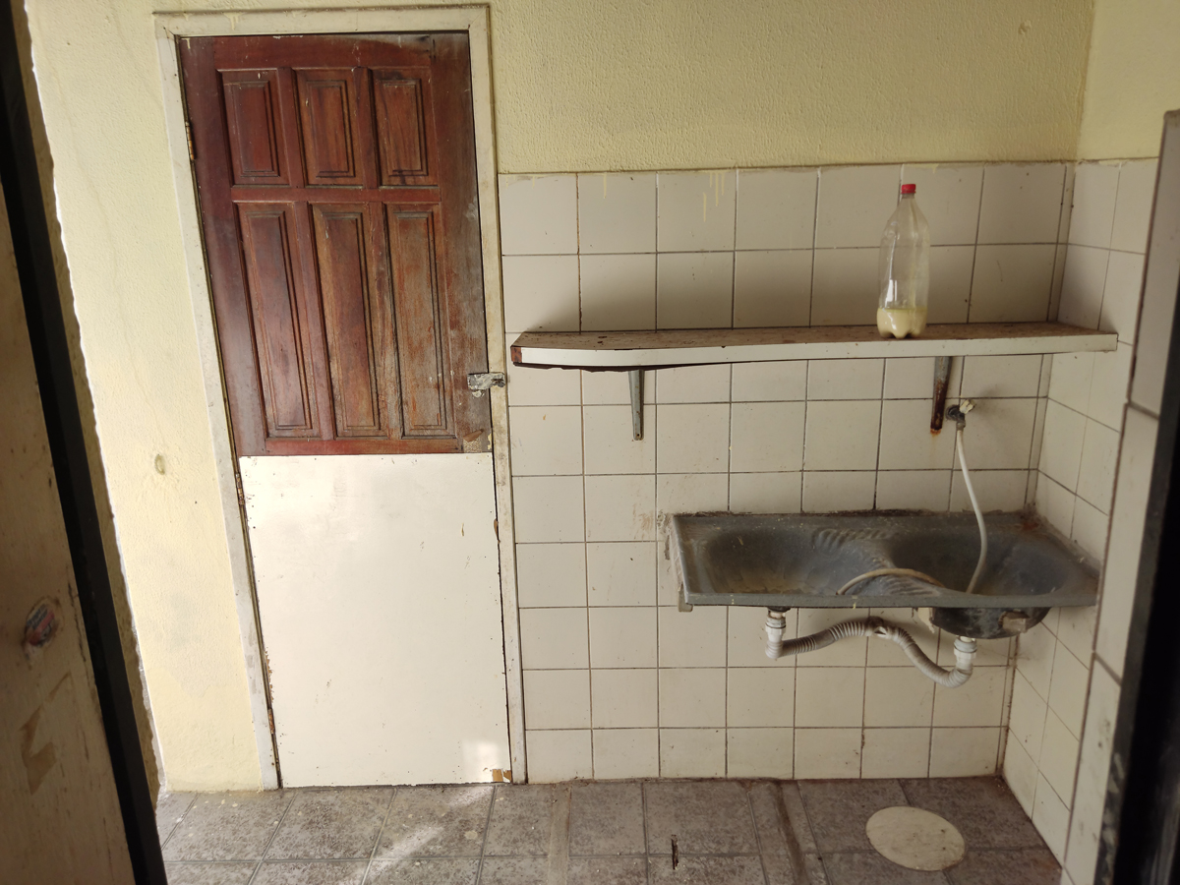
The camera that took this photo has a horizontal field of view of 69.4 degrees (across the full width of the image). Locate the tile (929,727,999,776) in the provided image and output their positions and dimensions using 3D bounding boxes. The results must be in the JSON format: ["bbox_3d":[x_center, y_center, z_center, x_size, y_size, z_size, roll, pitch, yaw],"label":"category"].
[{"bbox_3d":[1.106,0.917,2.529,0.198,0.171,0.010,-1,15,2],"label":"tile"}]

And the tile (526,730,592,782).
[{"bbox_3d":[-0.093,0.941,2.589,0.200,0.175,0.010,-1,15,2],"label":"tile"}]

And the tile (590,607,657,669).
[{"bbox_3d":[0.097,0.564,2.466,0.197,0.195,0.010,-1,15,2],"label":"tile"}]

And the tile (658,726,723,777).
[{"bbox_3d":[0.307,0.931,2.562,0.198,0.175,0.010,-1,15,2],"label":"tile"}]

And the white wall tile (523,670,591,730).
[{"bbox_3d":[-0.096,0.757,2.528,0.194,0.195,0.010,-1,15,2],"label":"white wall tile"}]

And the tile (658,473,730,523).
[{"bbox_3d":[0.287,0.182,2.359,0.198,0.197,0.010,-1,16,3],"label":"tile"}]

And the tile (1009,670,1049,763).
[{"bbox_3d":[1.225,0.764,2.374,0.010,0.195,0.196,-1,15,3],"label":"tile"}]

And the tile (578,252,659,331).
[{"bbox_3d":[0.072,-0.387,2.207,0.198,0.195,0.010,-1,15,2],"label":"tile"}]

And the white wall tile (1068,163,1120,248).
[{"bbox_3d":[1.190,-0.567,2.008,0.010,0.195,0.196,-1,15,3],"label":"white wall tile"}]

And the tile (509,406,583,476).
[{"bbox_3d":[-0.118,-0.003,2.325,0.198,0.197,0.010,-1,16,3],"label":"tile"}]

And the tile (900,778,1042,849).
[{"bbox_3d":[1.078,1.052,2.419,0.306,0.010,0.289,-1,16,3],"label":"tile"}]

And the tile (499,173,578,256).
[{"bbox_3d":[-0.134,-0.577,2.178,0.200,0.197,0.010,-1,15,2],"label":"tile"}]

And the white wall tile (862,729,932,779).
[{"bbox_3d":[0.906,0.922,2.538,0.198,0.175,0.010,-1,15,2],"label":"white wall tile"}]

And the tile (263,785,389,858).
[{"bbox_3d":[-0.741,1.095,2.451,0.301,0.010,0.299,-1,15,2],"label":"tile"}]

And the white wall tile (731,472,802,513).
[{"bbox_3d":[0.487,0.179,2.350,0.198,0.197,0.010,-1,16,3],"label":"white wall tile"}]

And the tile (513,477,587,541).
[{"bbox_3d":[-0.113,0.188,2.385,0.200,0.197,0.010,-1,15,2],"label":"tile"}]

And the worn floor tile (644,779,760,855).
[{"bbox_3d":[0.309,1.062,2.417,0.302,0.010,0.300,-1,15,2],"label":"worn floor tile"}]

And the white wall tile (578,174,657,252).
[{"bbox_3d":[0.066,-0.580,2.168,0.197,0.195,0.010,-1,15,2],"label":"white wall tile"}]

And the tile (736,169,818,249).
[{"bbox_3d":[0.465,-0.586,2.137,0.198,0.197,0.010,-1,16,3],"label":"tile"}]

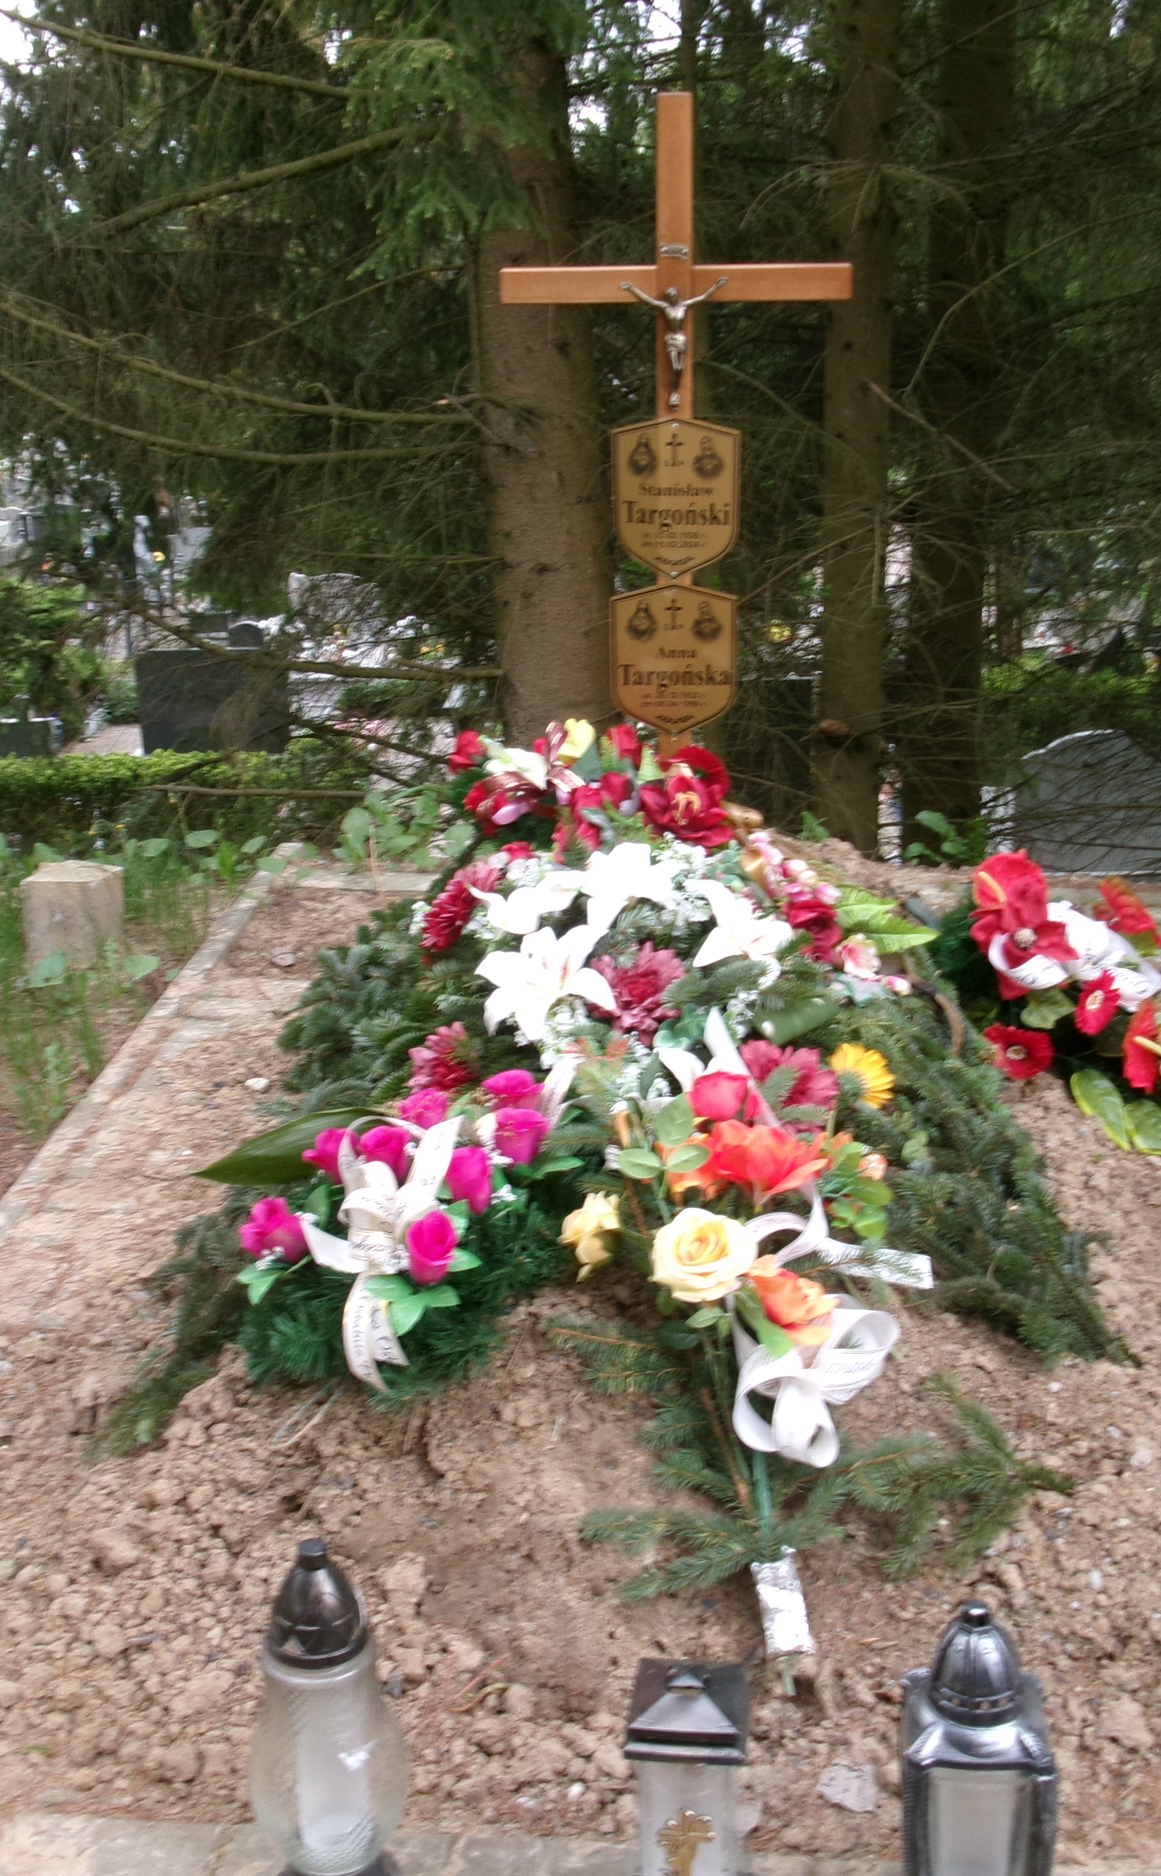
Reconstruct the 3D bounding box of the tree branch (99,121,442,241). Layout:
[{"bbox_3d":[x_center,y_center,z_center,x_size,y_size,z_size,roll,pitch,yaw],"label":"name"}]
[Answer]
[{"bbox_3d":[-0.675,-1.607,4.300,0.740,0.250,0.220,1,17,6],"label":"tree branch"}]

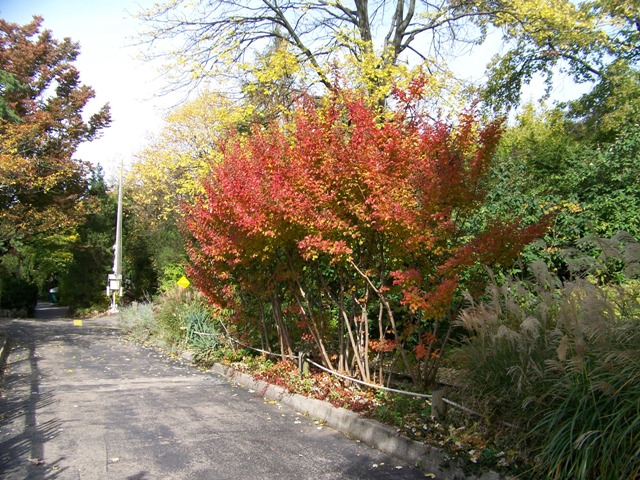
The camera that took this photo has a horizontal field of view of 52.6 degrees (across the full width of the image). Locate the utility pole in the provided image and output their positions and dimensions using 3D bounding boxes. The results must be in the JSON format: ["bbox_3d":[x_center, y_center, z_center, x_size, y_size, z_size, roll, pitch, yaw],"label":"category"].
[{"bbox_3d":[-7.585,0.050,24.000,0.600,5.300,0.420,1,-3,-14],"label":"utility pole"}]

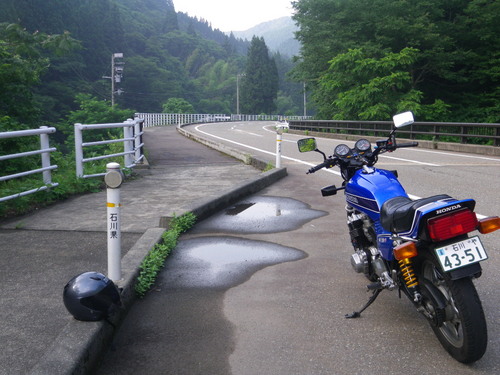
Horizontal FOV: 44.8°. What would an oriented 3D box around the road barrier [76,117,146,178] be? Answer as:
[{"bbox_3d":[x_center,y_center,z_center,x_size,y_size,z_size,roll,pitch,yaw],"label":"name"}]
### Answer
[{"bbox_3d":[-2.566,-0.883,12.204,0.460,0.960,4.400,1,8,5],"label":"road barrier"}]

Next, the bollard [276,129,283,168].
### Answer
[{"bbox_3d":[0.570,-0.775,11.852,0.120,0.840,0.140,-2,8,-14],"label":"bollard"}]

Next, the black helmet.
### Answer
[{"bbox_3d":[-0.912,0.625,3.514,0.330,0.270,0.260,1,8,10],"label":"black helmet"}]

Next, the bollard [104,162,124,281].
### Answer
[{"bbox_3d":[-0.949,0.239,4.258,0.120,0.840,0.140,-2,8,-13],"label":"bollard"}]

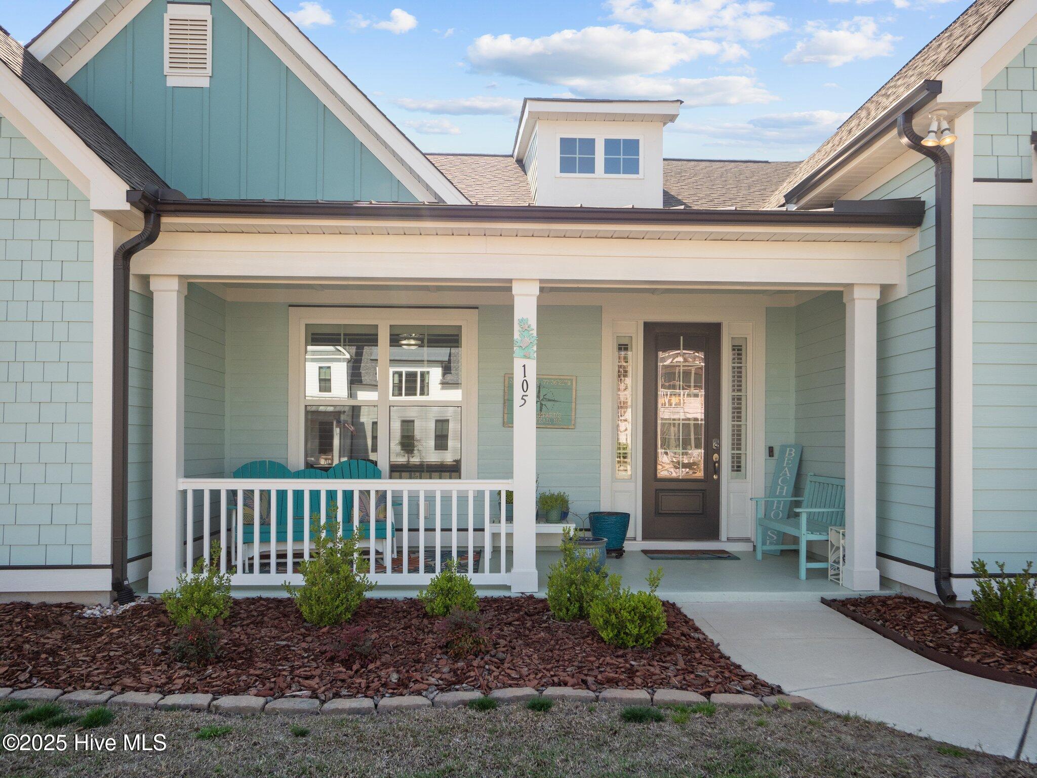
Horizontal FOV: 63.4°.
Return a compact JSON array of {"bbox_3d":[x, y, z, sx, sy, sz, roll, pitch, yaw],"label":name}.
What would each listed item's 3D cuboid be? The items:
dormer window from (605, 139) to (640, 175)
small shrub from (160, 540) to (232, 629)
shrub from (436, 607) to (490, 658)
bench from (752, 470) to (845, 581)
[{"bbox_3d":[1.397,-3.121,11.300,0.480,0.500,0.080,0,-2,-2],"label":"dormer window"},{"bbox_3d":[-2.280,1.383,5.940,0.510,0.615,0.470,0,-1,-3],"label":"small shrub"},{"bbox_3d":[-0.342,1.498,5.170,0.330,0.290,0.310,0,-2,-2],"label":"shrub"},{"bbox_3d":[2.755,1.276,8.050,0.670,0.900,1.290,0,-2,-2],"label":"bench"}]

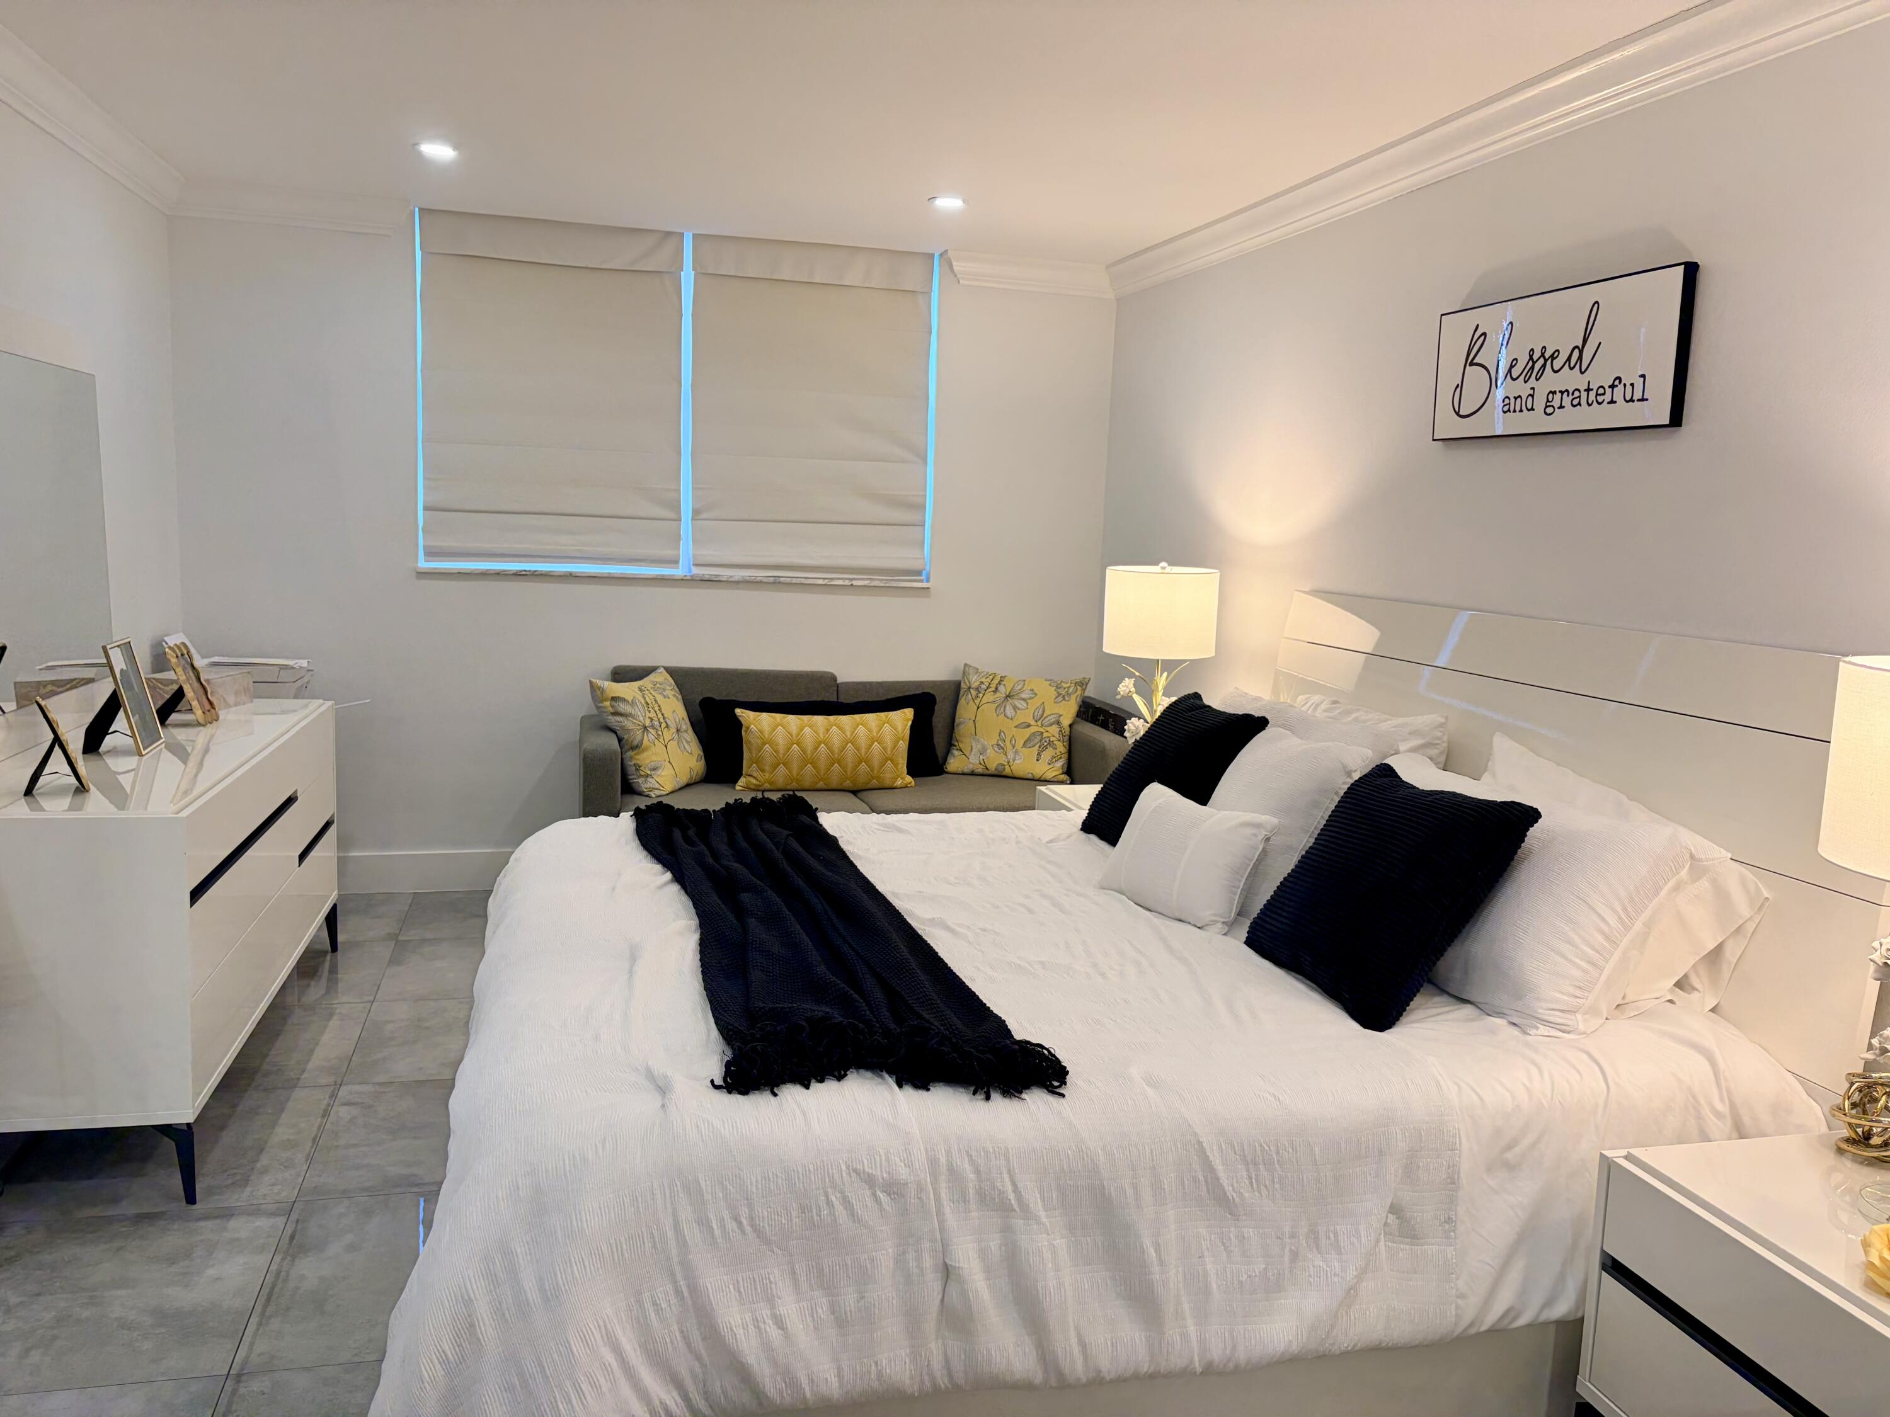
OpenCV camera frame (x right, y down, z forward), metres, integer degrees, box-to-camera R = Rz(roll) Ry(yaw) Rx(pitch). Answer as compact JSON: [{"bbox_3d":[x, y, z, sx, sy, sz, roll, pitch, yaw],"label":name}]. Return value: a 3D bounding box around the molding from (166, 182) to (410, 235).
[{"bbox_3d":[-2.205,-1.680,4.781,0.769,0.107,0.098,0,8,-15],"label":"molding"}]

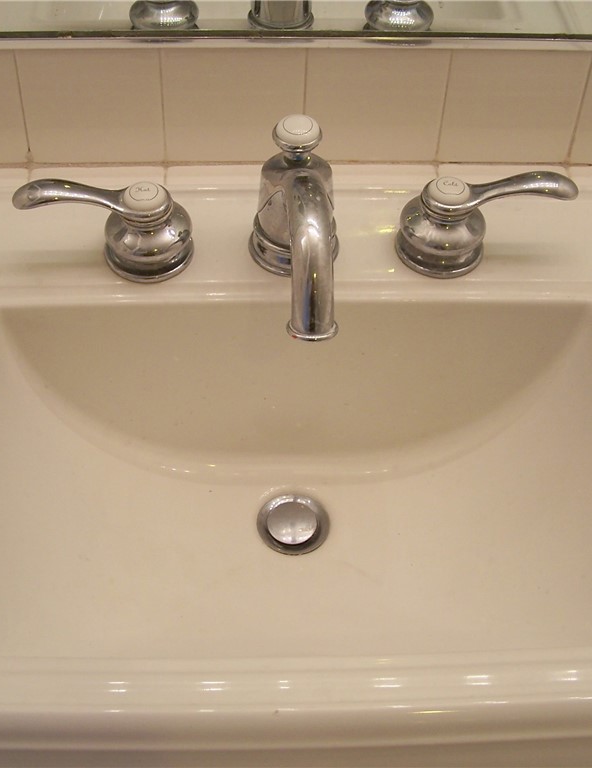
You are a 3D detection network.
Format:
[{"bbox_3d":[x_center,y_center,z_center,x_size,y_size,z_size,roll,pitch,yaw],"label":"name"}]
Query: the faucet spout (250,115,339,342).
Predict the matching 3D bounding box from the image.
[{"bbox_3d":[0.005,-0.095,0.734,0.063,0.112,0.170,-3,50,-4],"label":"faucet spout"}]

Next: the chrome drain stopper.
[{"bbox_3d":[-0.002,0.103,0.828,0.053,0.018,0.053,-1,49,-2],"label":"chrome drain stopper"}]

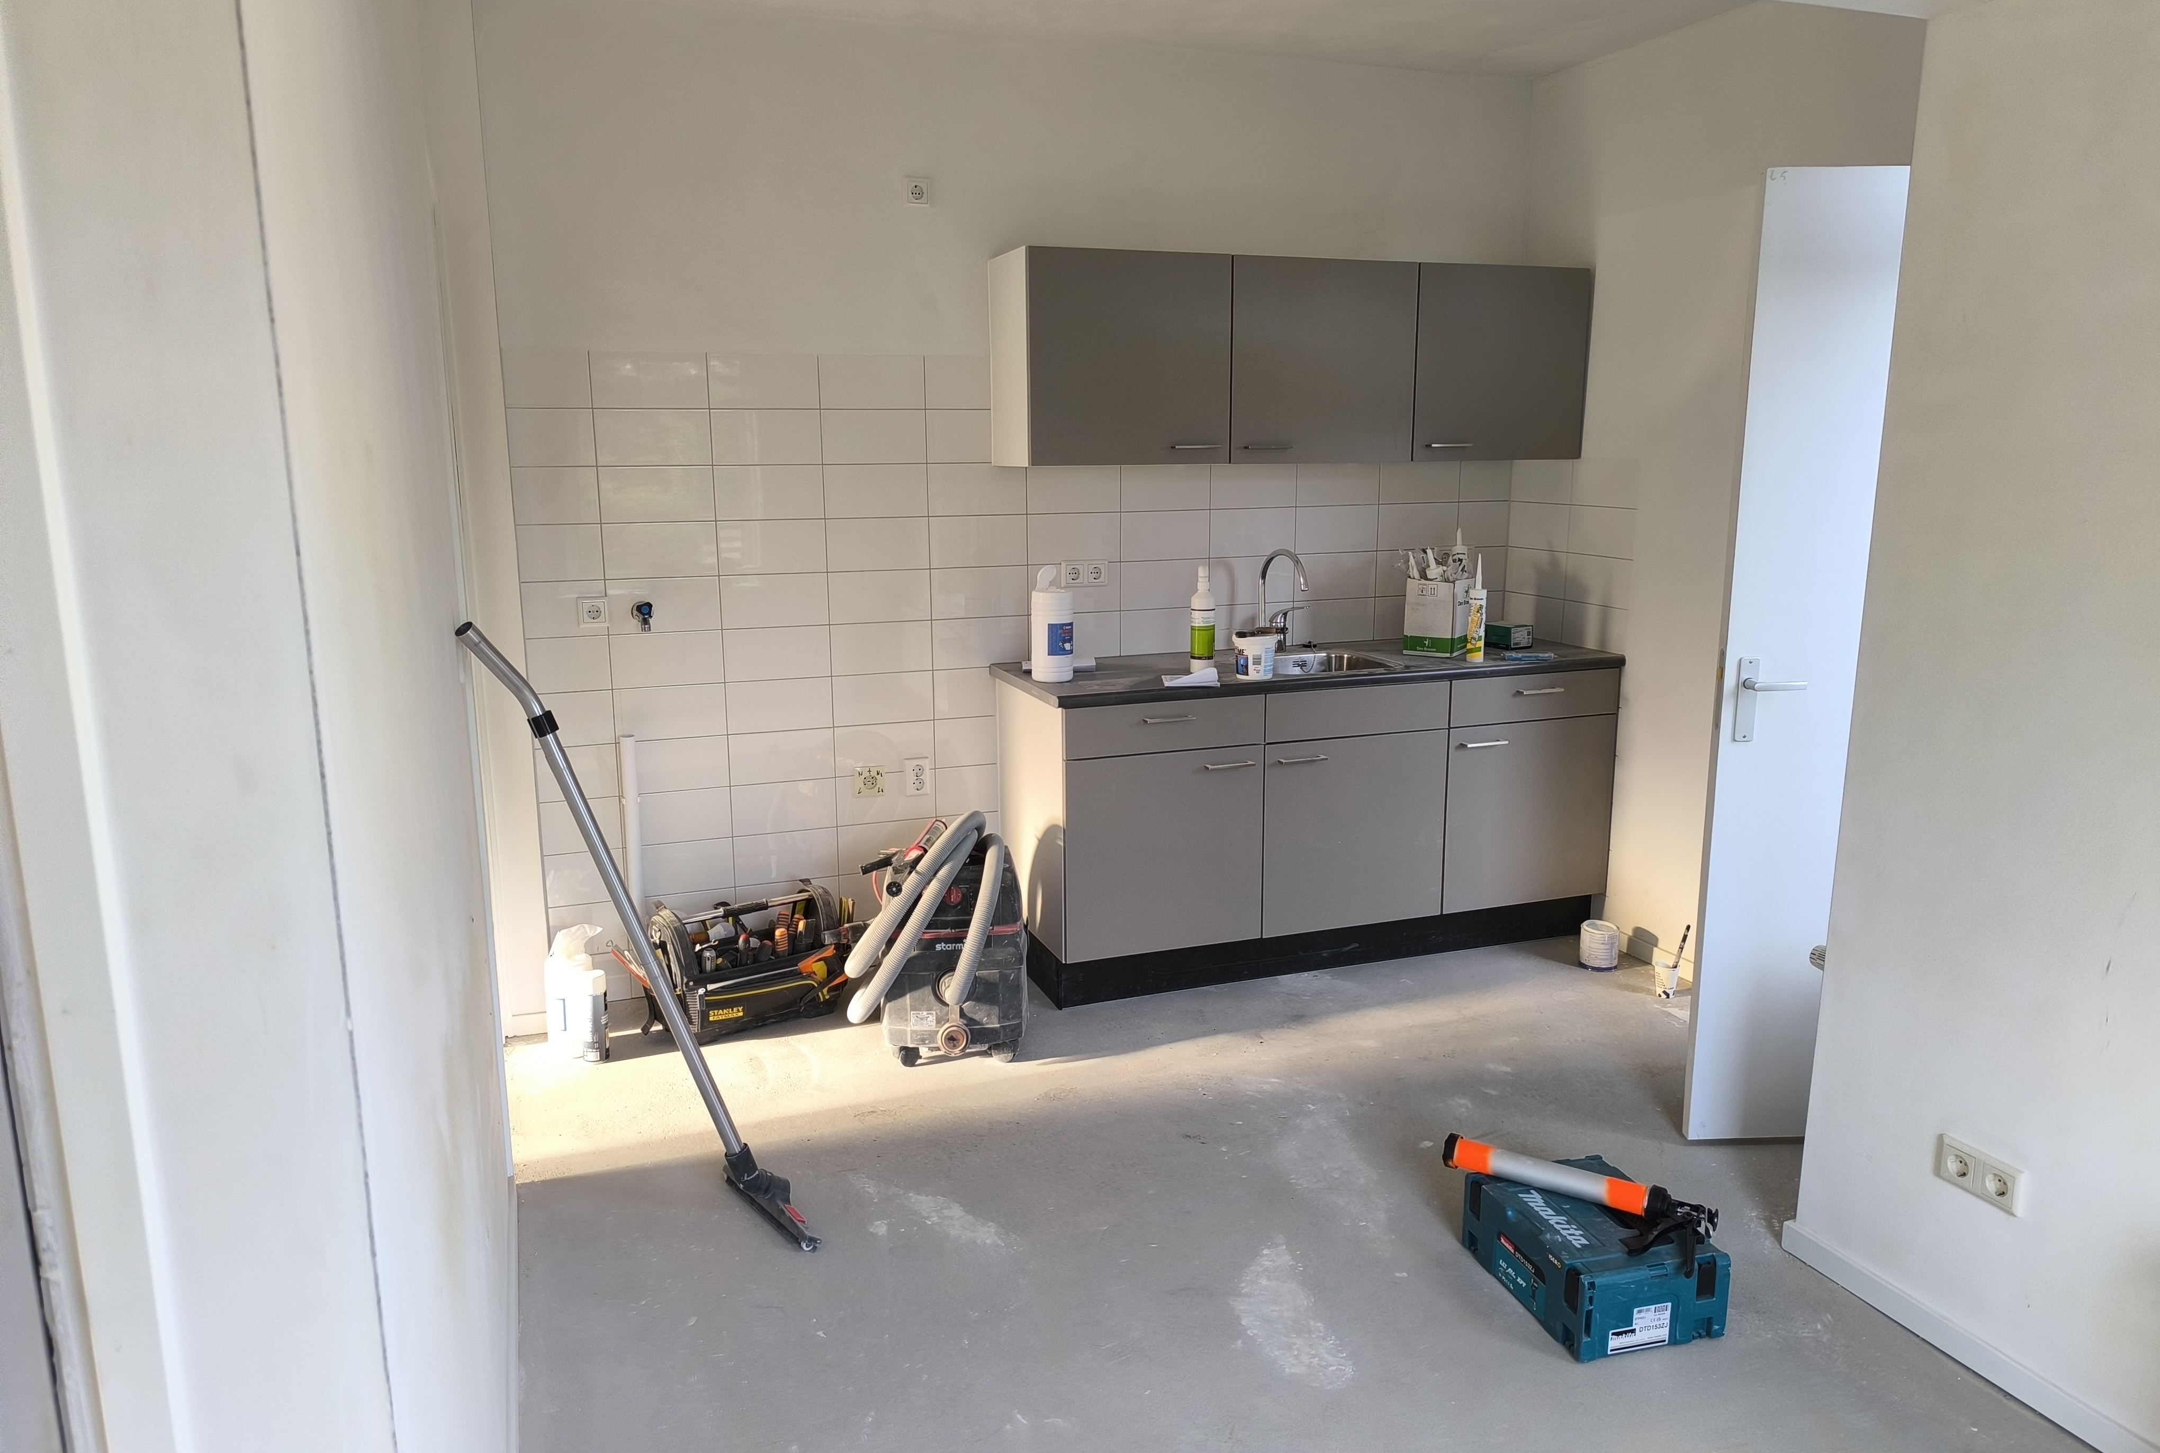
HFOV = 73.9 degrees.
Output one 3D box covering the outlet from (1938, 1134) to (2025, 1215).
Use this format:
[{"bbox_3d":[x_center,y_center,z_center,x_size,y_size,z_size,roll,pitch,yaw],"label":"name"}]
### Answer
[{"bbox_3d":[1.495,0.749,2.394,0.014,0.081,0.153,-4,12,-20],"label":"outlet"}]

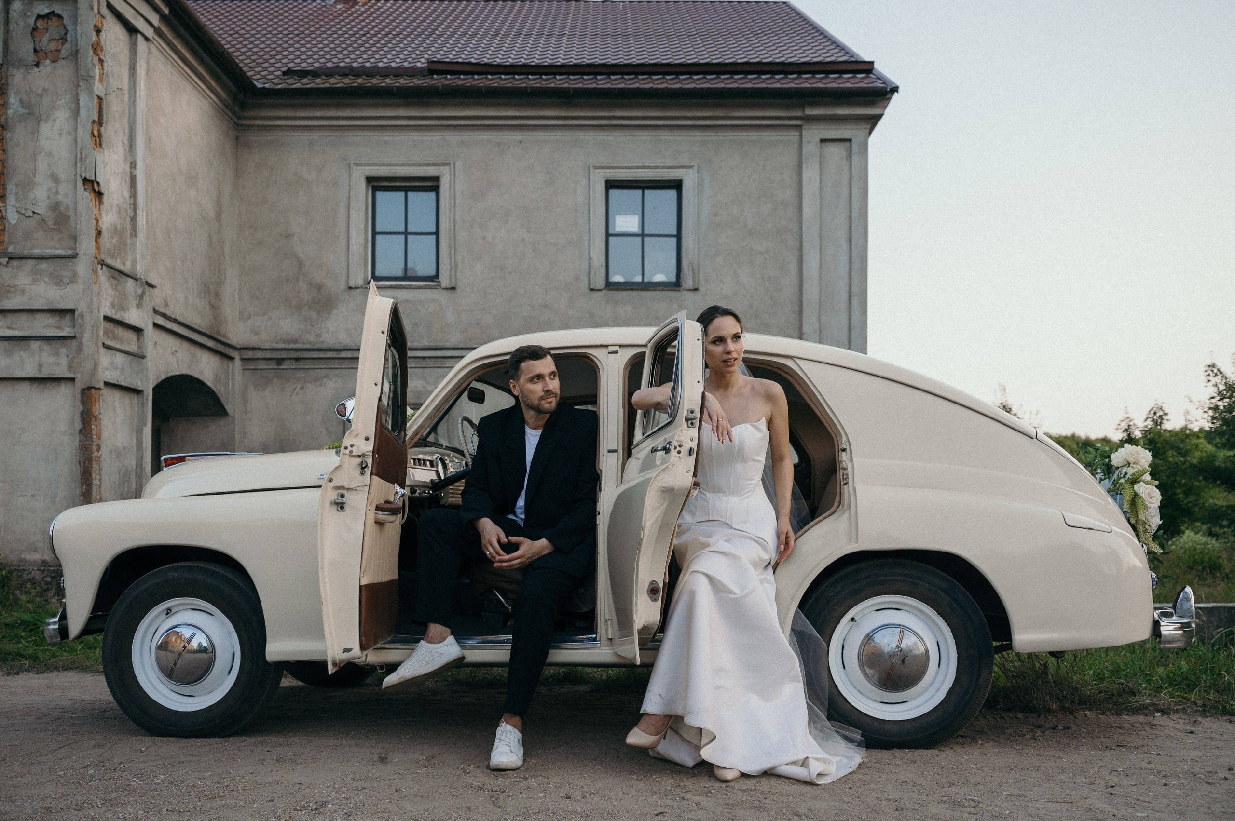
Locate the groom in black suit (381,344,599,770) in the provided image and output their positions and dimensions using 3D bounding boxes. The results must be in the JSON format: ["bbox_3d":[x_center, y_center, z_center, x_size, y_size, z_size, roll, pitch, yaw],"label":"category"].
[{"bbox_3d":[-0.430,0.485,3.500,0.760,1.460,0.820,0,-4,5],"label":"groom in black suit"}]

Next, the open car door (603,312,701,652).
[{"bbox_3d":[0.155,0.250,3.110,0.200,1.130,0.830,1,-4,-11],"label":"open car door"}]

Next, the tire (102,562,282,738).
[{"bbox_3d":[-1.680,0.942,3.820,0.695,0.685,0.180,0,-4,6],"label":"tire"}]

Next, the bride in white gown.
[{"bbox_3d":[0.425,0.415,3.280,0.780,1.540,0.700,0,-4,3],"label":"bride in white gown"}]

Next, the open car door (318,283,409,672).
[{"bbox_3d":[-0.810,0.240,3.200,0.200,1.160,0.820,0,-4,-5],"label":"open car door"}]

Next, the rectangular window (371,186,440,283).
[{"bbox_3d":[-2.890,-2.420,13.050,0.950,1.360,0.150,0,-4,0],"label":"rectangular window"}]

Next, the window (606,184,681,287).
[{"bbox_3d":[0.355,-2.395,13.080,1.020,1.420,0.150,0,-4,0],"label":"window"}]

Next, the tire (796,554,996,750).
[{"bbox_3d":[1.005,0.878,3.525,0.695,0.685,0.180,0,-4,6],"label":"tire"}]

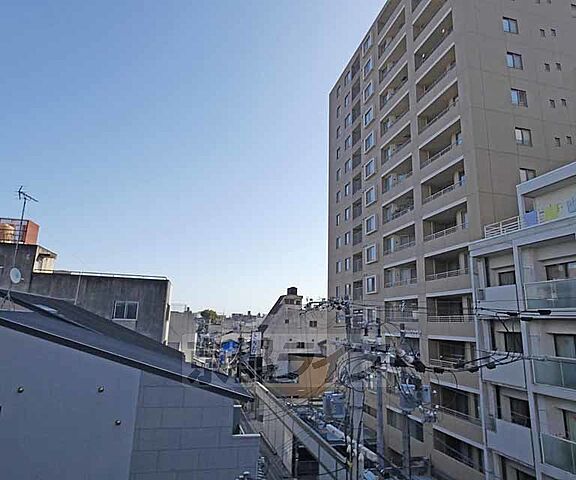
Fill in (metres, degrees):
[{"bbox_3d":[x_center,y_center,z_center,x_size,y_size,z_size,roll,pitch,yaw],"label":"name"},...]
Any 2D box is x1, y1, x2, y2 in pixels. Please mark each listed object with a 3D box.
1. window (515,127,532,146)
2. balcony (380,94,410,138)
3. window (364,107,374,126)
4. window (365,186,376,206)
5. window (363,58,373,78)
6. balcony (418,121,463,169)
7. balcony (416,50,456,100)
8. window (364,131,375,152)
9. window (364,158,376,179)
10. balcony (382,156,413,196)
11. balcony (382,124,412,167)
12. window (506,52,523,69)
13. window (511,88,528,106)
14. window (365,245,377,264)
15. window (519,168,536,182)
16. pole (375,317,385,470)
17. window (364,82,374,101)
[{"bbox_3d":[15.476,-6.708,22.768,1.270,1.250,0.170,5,-13,-13],"label":"window"},{"bbox_3d":[10.323,-11.411,32.312,1.000,1.663,4.875,5,-13,-14],"label":"balcony"},{"bbox_3d":[8.609,-13.126,37.066,0.200,1.630,2.050,5,-13,-13],"label":"window"},{"bbox_3d":[8.261,-4.369,35.021,0.200,1.630,2.050,5,-13,-13],"label":"window"},{"bbox_3d":[8.775,-18.687,37.904,0.150,1.450,1.856,5,-13,-14],"label":"window"},{"bbox_3d":[11.558,-6.833,25.595,1.000,1.695,4.539,5,-13,-14],"label":"balcony"},{"bbox_3d":[11.632,-12.446,26.353,1.300,1.800,4.600,5,-13,-13],"label":"balcony"},{"bbox_3d":[8.473,-10.046,36.014,0.150,1.450,1.856,5,-13,-14],"label":"window"},{"bbox_3d":[8.377,-7.288,35.703,0.200,1.630,2.050,5,-13,-13],"label":"window"},{"bbox_3d":[10.028,-5.622,30.544,1.300,1.800,4.900,5,-13,-13],"label":"balcony"},{"bbox_3d":[10.222,-8.531,31.682,1.000,1.663,4.875,5,-13,-14],"label":"balcony"},{"bbox_3d":[16.105,-12.668,24.614,1.220,1.217,0.150,5,-13,-14],"label":"window"},{"bbox_3d":[15.590,-9.578,23.438,1.270,1.250,0.170,5,-13,-13],"label":"window"},{"bbox_3d":[8.071,1.475,33.494,0.150,1.450,1.856,5,-13,-14],"label":"window"},{"bbox_3d":[15.363,-3.866,22.104,1.270,1.250,0.170,5,-13,-13],"label":"window"},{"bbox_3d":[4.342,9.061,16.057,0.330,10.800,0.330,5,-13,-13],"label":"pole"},{"bbox_3d":[8.674,-15.806,37.274,0.150,1.450,1.856,5,-13,-14],"label":"window"}]

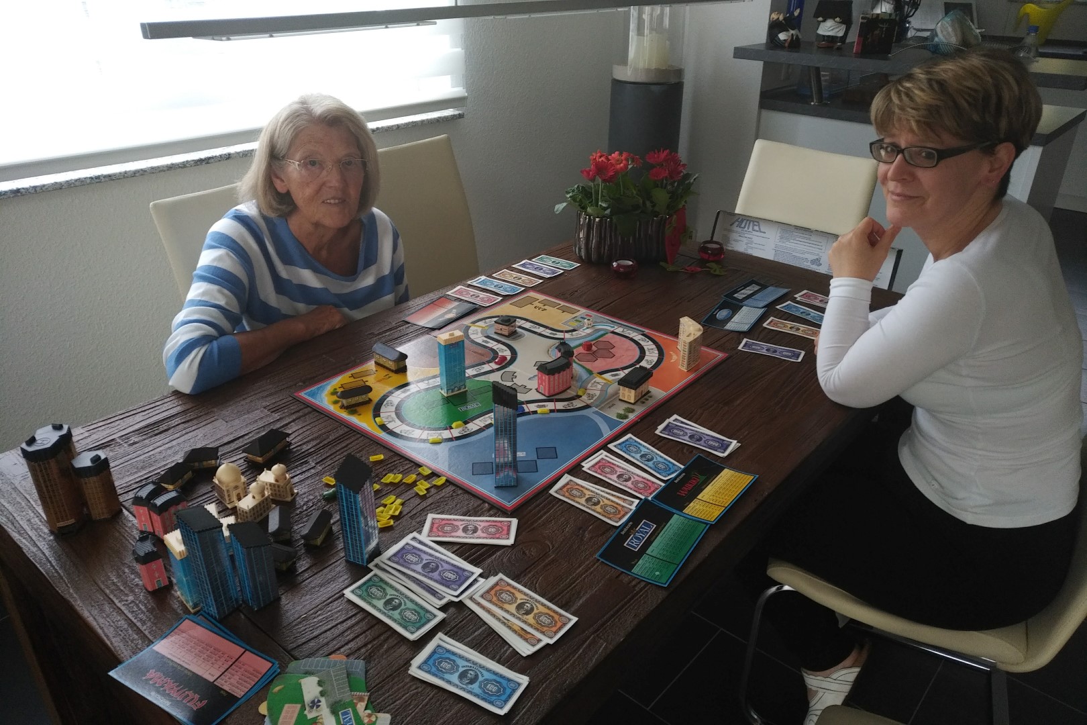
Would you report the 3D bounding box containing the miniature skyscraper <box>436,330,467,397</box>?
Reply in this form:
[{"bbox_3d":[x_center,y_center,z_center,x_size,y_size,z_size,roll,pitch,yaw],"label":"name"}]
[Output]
[{"bbox_3d":[-0.153,0.001,1.271,0.042,0.106,0.026,-16,31,-29],"label":"miniature skyscraper"}]

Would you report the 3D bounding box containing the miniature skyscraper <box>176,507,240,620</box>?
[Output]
[{"bbox_3d":[-0.363,0.216,0.824,0.032,0.134,0.030,22,34,35],"label":"miniature skyscraper"}]

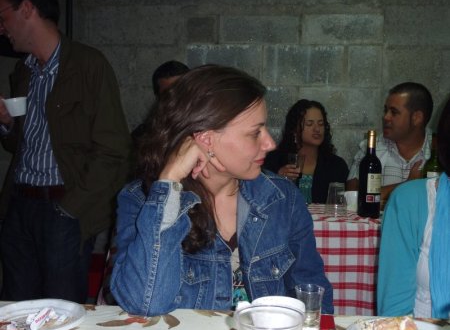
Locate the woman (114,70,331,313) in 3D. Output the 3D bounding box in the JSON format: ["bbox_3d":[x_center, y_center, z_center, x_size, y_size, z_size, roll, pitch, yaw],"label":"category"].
[{"bbox_3d":[-0.005,0.400,1.120,0.480,1.210,0.660,-1,5,-7],"label":"woman"}]

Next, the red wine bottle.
[{"bbox_3d":[0.505,0.029,1.890,0.075,0.298,0.075,0,5,0],"label":"red wine bottle"}]

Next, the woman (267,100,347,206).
[{"bbox_3d":[0.352,0.300,2.430,0.460,1.190,0.660,0,5,5],"label":"woman"}]

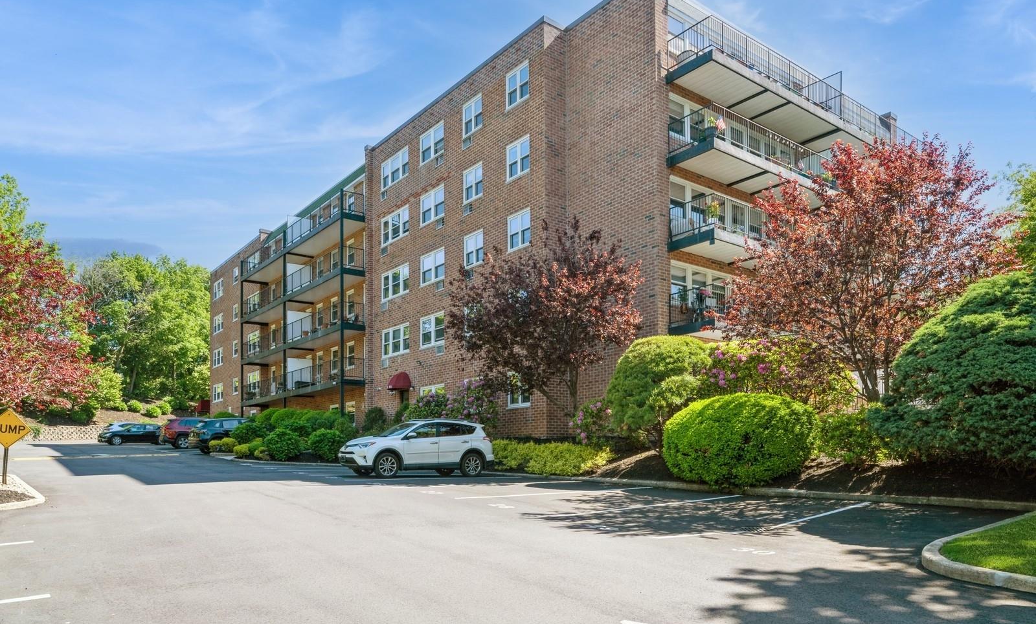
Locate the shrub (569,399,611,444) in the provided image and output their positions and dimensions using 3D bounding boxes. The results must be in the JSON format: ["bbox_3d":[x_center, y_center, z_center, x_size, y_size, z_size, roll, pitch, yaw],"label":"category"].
[{"bbox_3d":[2.435,3.630,22.700,1.550,1.550,1.400,-1,-6,6],"label":"shrub"}]

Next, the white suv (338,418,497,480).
[{"bbox_3d":[-3.000,4.047,20.500,4.600,1.700,1.850,7,-12,-35],"label":"white suv"}]

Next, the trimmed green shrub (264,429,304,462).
[{"bbox_3d":[-9.900,5.609,29.100,1.650,1.400,1.600,4,-11,-20],"label":"trimmed green shrub"}]

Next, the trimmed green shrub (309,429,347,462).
[{"bbox_3d":[-7.273,5.104,26.400,1.450,1.280,1.400,2,-7,-15],"label":"trimmed green shrub"}]

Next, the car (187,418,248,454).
[{"bbox_3d":[-13.300,5.971,33.200,4.600,1.690,1.860,8,-13,-40],"label":"car"}]

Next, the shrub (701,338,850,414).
[{"bbox_3d":[7.161,2.026,19.000,4.200,2.600,2.700,-2,-7,21],"label":"shrub"}]

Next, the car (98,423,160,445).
[{"bbox_3d":[-26.400,8.526,48.000,4.800,1.460,1.820,7,-12,-35],"label":"car"}]

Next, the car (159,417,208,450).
[{"bbox_3d":[-17.700,6.872,39.100,4.600,1.700,1.860,8,-13,-39],"label":"car"}]

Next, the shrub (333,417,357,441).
[{"bbox_3d":[-7.117,4.892,28.500,1.000,1.100,1.000,2,-7,-14],"label":"shrub"}]

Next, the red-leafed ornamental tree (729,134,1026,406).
[{"bbox_3d":[8.750,-0.962,17.100,7.100,6.600,6.300,-5,-11,27],"label":"red-leafed ornamental tree"}]

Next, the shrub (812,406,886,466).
[{"bbox_3d":[7.892,2.959,16.400,1.950,1.400,1.700,-3,-7,26],"label":"shrub"}]

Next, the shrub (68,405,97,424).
[{"bbox_3d":[-33.743,7.992,53.500,2.100,1.400,1.900,4,-7,-32],"label":"shrub"}]

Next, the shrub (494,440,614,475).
[{"bbox_3d":[0.850,4.543,21.600,1.500,0.950,4.400,8,-13,-37],"label":"shrub"}]

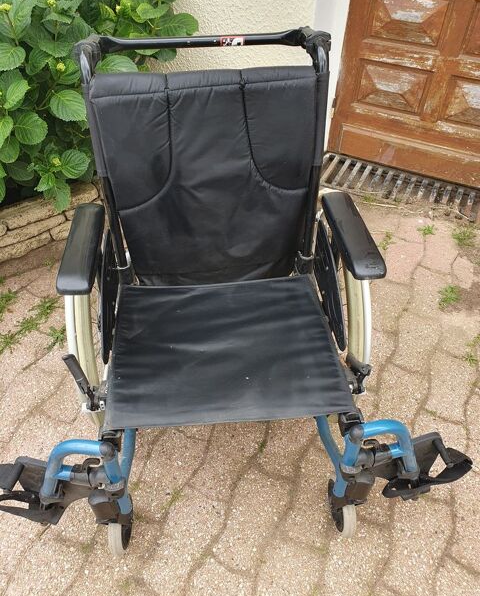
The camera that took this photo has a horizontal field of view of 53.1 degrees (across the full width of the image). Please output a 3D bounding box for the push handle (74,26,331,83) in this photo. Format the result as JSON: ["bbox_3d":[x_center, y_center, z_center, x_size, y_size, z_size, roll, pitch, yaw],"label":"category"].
[{"bbox_3d":[-0.068,-0.472,0.931,0.475,0.068,0.070,-4,44,-4],"label":"push handle"}]

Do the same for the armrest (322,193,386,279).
[{"bbox_3d":[0.205,-0.121,0.891,0.055,0.034,0.229,-4,44,-4],"label":"armrest"}]

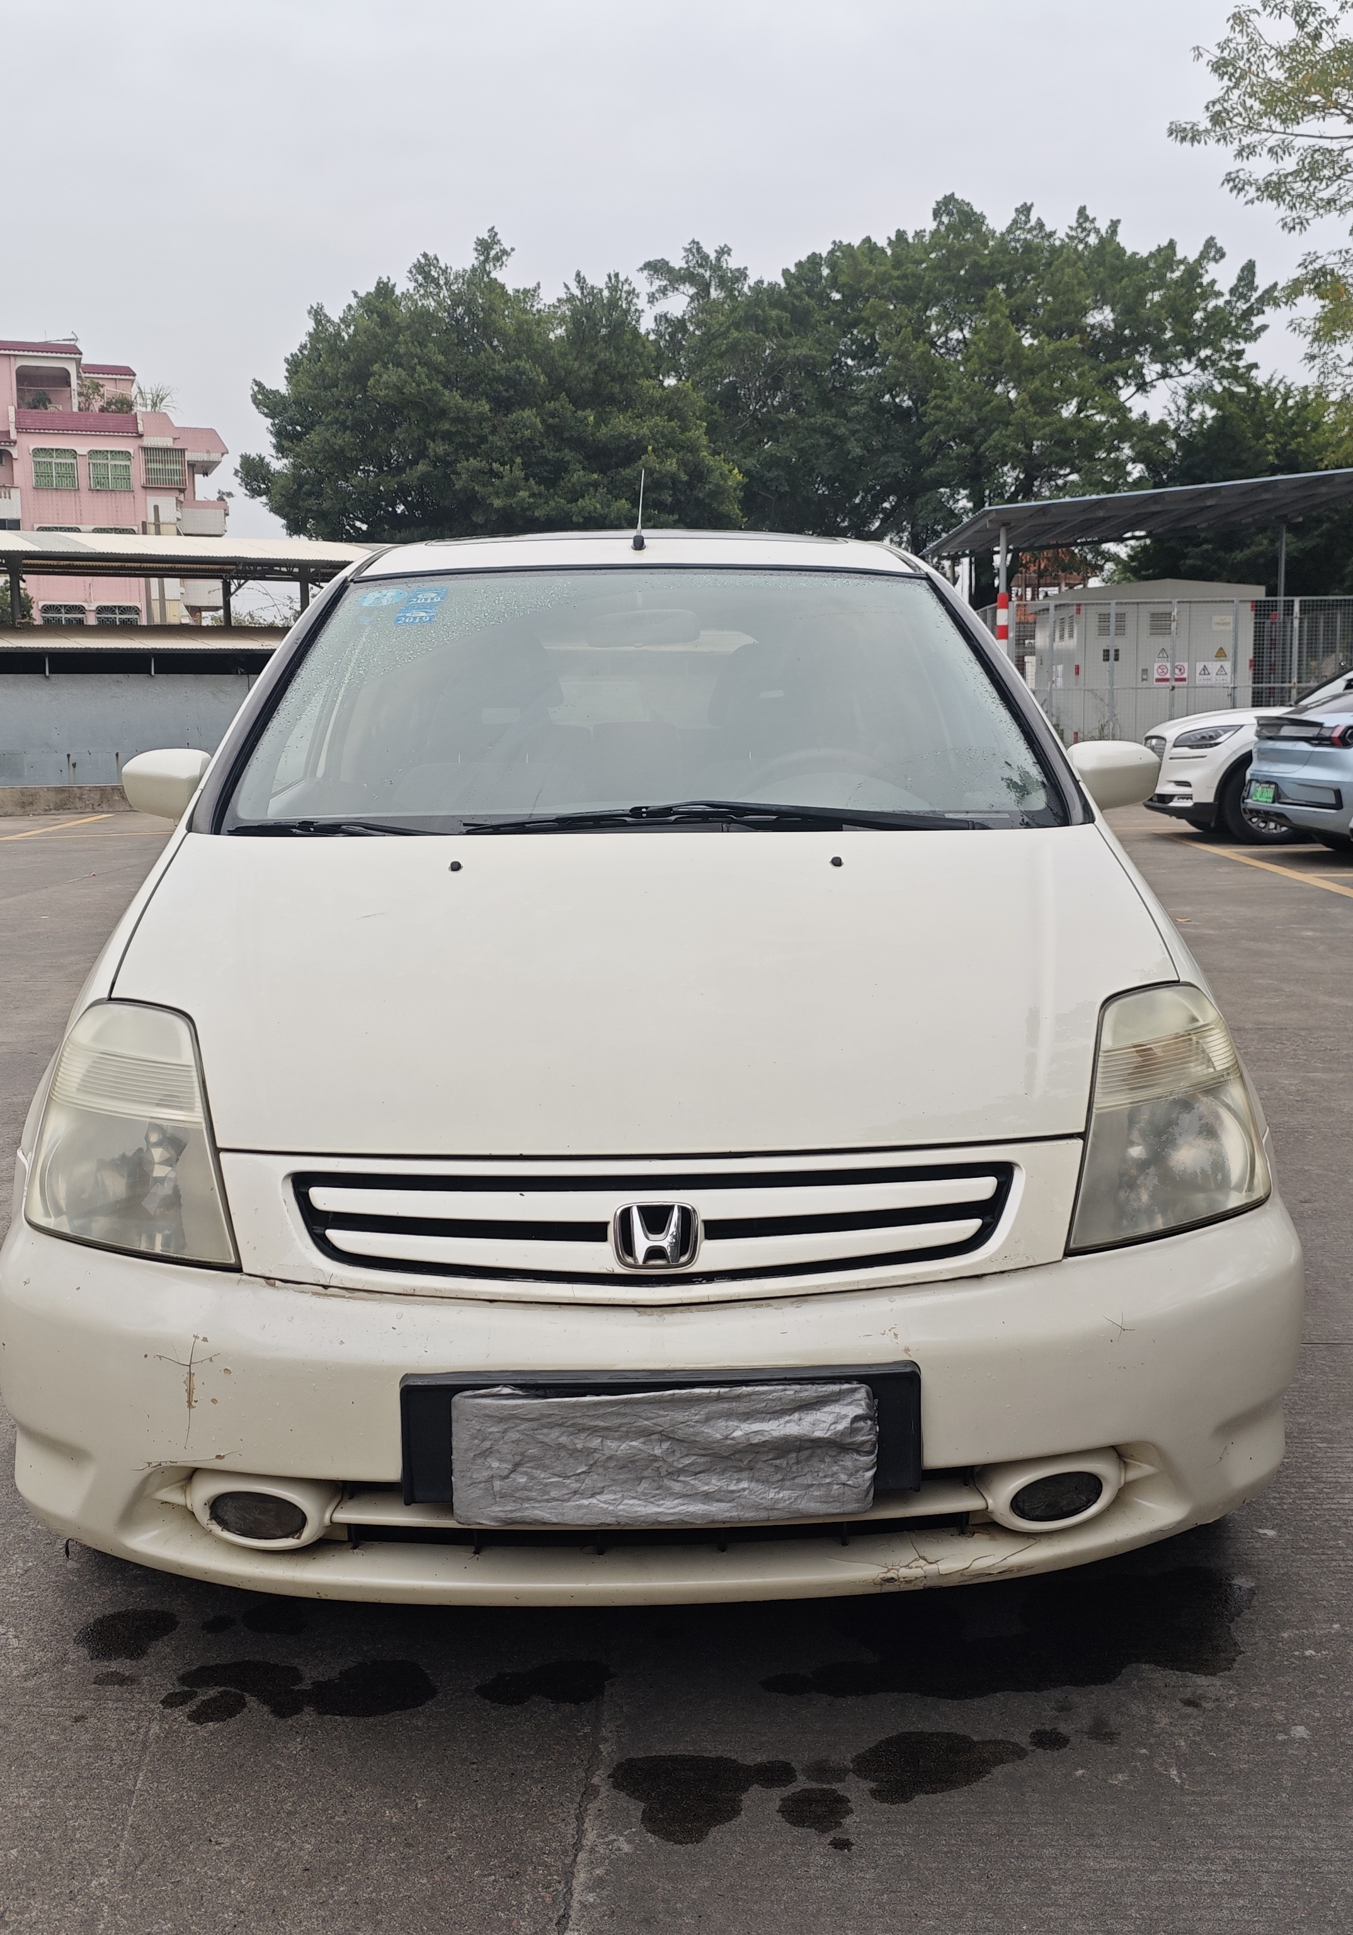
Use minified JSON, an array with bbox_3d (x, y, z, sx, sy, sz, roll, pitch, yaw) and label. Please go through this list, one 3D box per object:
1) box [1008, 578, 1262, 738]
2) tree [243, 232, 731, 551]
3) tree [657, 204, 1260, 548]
[{"bbox_3d":[6.844,-4.461,27.673,2.900,2.550,2.700,-1,7,-4],"label":"box"},{"bbox_3d":[-4.738,-10.940,44.997,12.000,13.100,11.000,-1,7,0],"label":"tree"},{"bbox_3d":[6.658,-11.309,43.962,14.400,13.800,12.800,-1,7,0],"label":"tree"}]

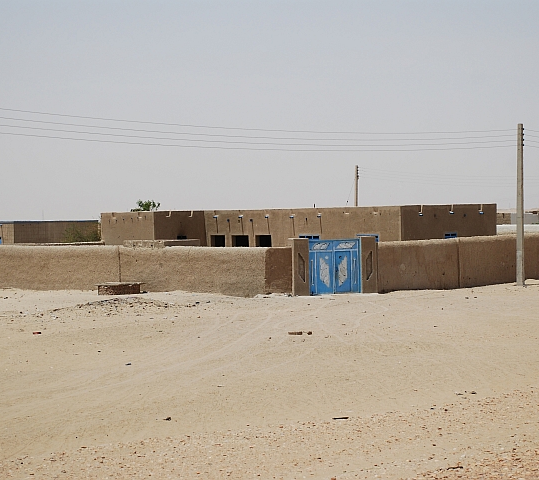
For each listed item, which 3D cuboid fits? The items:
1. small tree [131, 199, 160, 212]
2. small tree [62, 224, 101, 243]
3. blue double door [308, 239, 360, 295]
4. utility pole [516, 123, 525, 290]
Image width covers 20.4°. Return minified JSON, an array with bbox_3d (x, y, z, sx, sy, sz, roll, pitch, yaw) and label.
[{"bbox_3d":[-8.784,-0.447,107.038,2.600,4.900,2.600,-1,1,0],"label":"small tree"},{"bbox_3d":[-13.345,0.478,107.025,3.200,3.250,3.000,-1,1,0],"label":"small tree"},{"bbox_3d":[3.005,1.215,67.319,3.100,2.440,0.150,-2,1,-40],"label":"blue double door"},{"bbox_3d":[11.937,-1.662,71.060,0.360,7.690,0.360,0,1,0],"label":"utility pole"}]

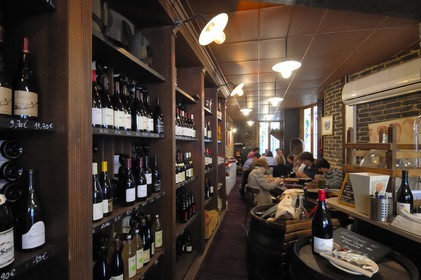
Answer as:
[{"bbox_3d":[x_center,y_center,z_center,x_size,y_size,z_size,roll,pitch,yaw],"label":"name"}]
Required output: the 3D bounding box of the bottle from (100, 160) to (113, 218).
[{"bbox_3d":[-0.606,0.275,1.210,0.080,0.300,0.080,-1,-1,40],"label":"bottle"}]

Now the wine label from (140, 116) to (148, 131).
[{"bbox_3d":[-0.491,-0.126,1.587,0.024,0.103,0.073,0,0,27],"label":"wine label"}]

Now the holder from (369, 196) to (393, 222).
[{"bbox_3d":[1.060,0.416,1.300,0.112,0.135,0.112,0,-1,39],"label":"holder"}]

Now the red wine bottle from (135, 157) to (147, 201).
[{"bbox_3d":[-0.497,0.279,1.535,0.081,0.295,0.081,0,-1,-38],"label":"red wine bottle"}]

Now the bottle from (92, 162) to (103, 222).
[{"bbox_3d":[-0.618,0.274,1.127,0.080,0.300,0.080,-1,-1,40],"label":"bottle"}]

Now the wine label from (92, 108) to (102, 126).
[{"bbox_3d":[-0.575,-0.117,1.071,0.020,0.085,0.078,0,-1,38],"label":"wine label"}]

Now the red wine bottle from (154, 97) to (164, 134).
[{"bbox_3d":[-0.428,-0.203,1.740,0.080,0.303,0.080,0,-1,0],"label":"red wine bottle"}]

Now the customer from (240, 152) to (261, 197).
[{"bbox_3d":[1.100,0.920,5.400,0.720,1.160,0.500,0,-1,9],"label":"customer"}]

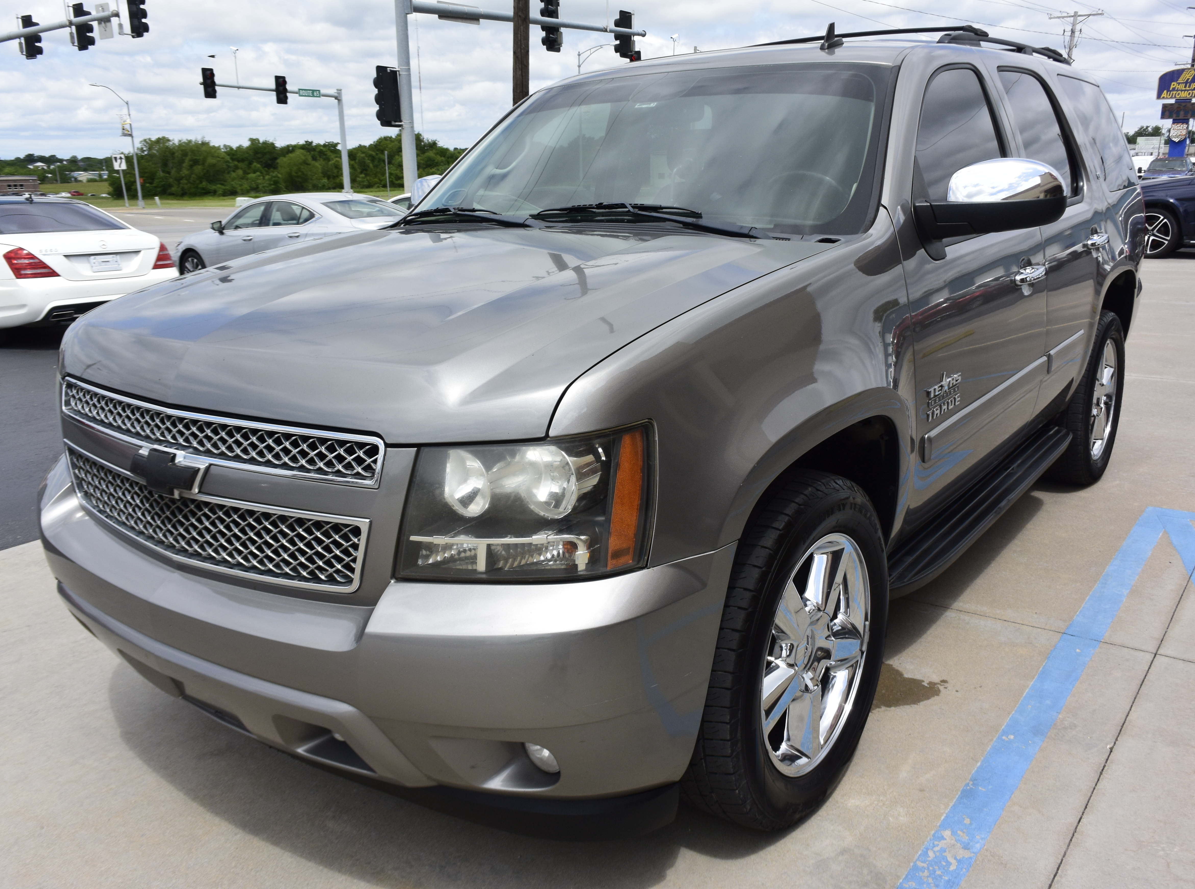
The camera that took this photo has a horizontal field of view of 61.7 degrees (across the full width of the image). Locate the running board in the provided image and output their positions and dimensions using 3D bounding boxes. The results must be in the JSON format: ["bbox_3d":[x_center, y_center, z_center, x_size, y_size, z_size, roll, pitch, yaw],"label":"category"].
[{"bbox_3d":[1.301,0.186,3.380,0.190,0.085,1.950,9,19,36],"label":"running board"}]

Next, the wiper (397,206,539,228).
[{"bbox_3d":[-0.415,-0.691,3.051,0.140,0.070,0.750,-15,21,-41],"label":"wiper"}]

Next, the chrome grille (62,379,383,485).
[{"bbox_3d":[-0.827,-0.033,1.992,1.140,0.120,0.100,9,19,36],"label":"chrome grille"}]

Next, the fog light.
[{"bbox_3d":[-0.100,0.561,1.791,0.085,0.080,0.055,9,19,36],"label":"fog light"}]

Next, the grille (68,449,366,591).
[{"bbox_3d":[-0.800,0.126,1.959,1.010,0.165,0.100,10,19,35],"label":"grille"}]

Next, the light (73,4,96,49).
[{"bbox_3d":[-12.622,-10.268,24.600,0.360,1.070,0.420,11,20,36],"label":"light"}]

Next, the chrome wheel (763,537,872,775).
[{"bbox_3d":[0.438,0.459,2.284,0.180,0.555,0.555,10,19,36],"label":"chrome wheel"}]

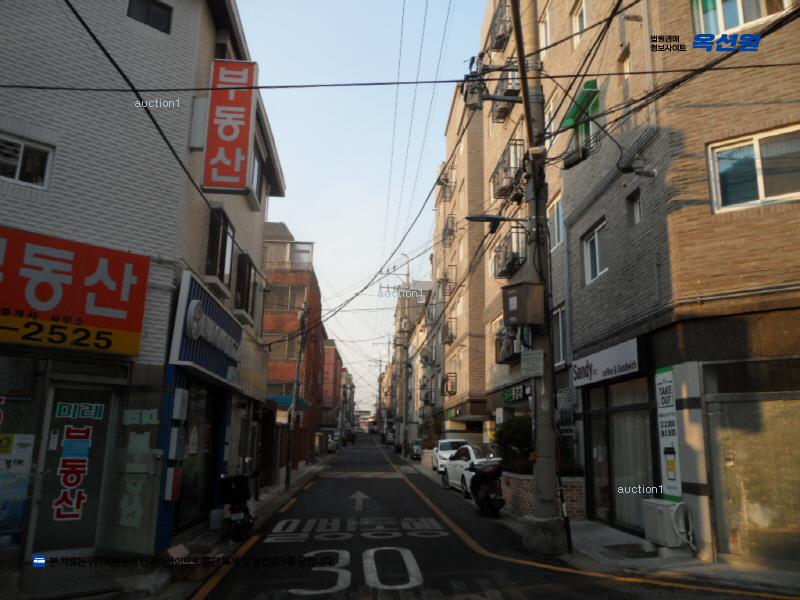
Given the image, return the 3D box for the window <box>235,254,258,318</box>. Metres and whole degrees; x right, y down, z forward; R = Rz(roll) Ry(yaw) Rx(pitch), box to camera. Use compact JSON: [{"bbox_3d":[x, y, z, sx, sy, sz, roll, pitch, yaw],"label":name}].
[{"bbox_3d":[-3.554,-0.297,14.363,0.240,1.230,1.272,2,-13,-4],"label":"window"}]

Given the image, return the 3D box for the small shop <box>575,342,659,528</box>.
[{"bbox_3d":[4.579,2.559,11.644,1.500,3.250,3.650,2,-13,-3],"label":"small shop"}]

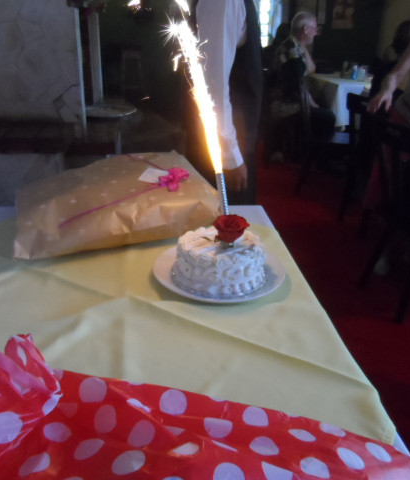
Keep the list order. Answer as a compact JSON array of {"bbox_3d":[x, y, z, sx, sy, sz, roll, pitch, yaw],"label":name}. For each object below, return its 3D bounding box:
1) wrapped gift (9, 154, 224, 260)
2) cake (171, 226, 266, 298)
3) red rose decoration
[{"bbox_3d":[-0.254,-0.124,1.204,0.477,0.142,0.335,-7,28,-20],"label":"wrapped gift"},{"bbox_3d":[0.029,0.041,0.950,0.203,0.068,0.203,3,26,0],"label":"cake"},{"bbox_3d":[0.057,-0.024,0.913,0.073,0.047,0.071,3,26,0],"label":"red rose decoration"}]

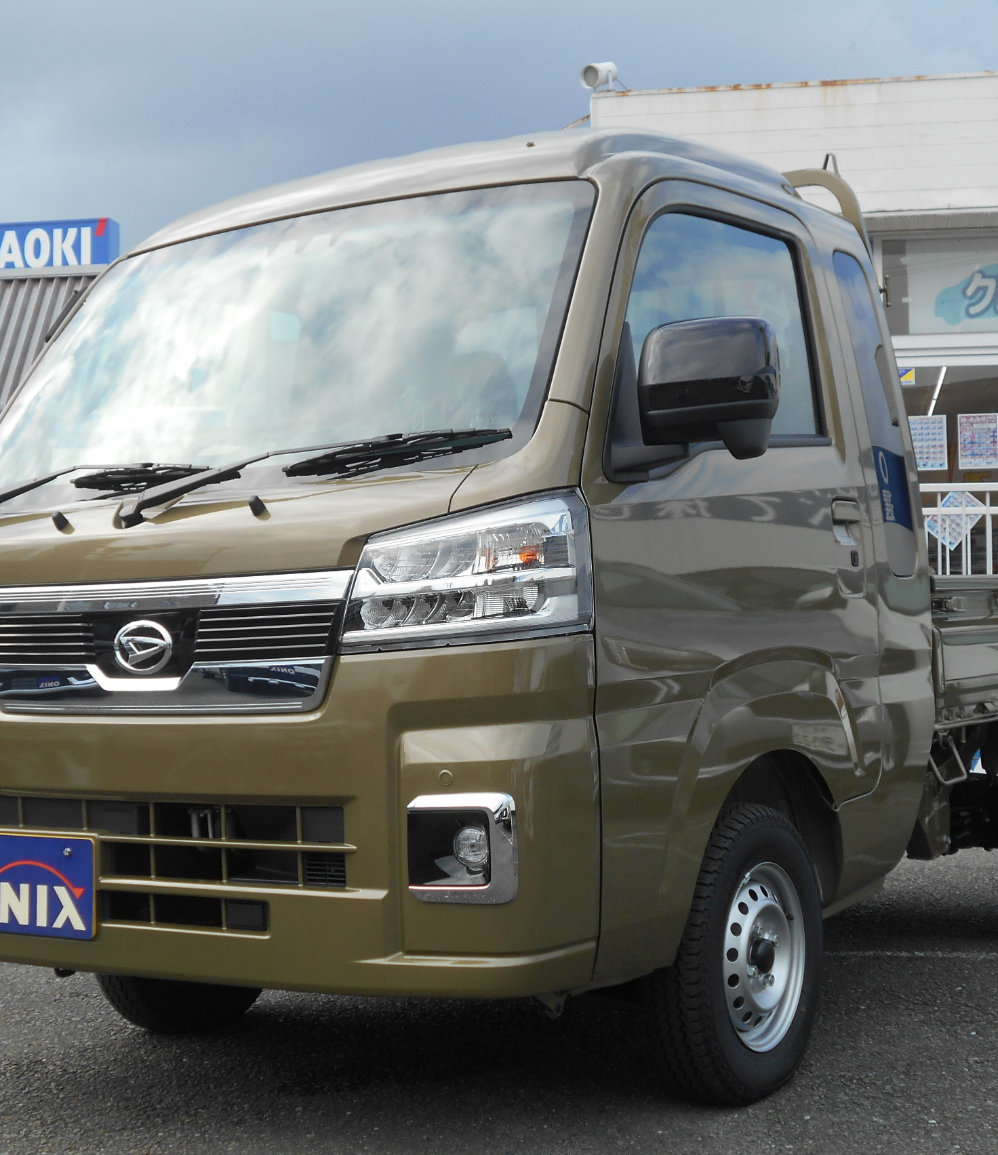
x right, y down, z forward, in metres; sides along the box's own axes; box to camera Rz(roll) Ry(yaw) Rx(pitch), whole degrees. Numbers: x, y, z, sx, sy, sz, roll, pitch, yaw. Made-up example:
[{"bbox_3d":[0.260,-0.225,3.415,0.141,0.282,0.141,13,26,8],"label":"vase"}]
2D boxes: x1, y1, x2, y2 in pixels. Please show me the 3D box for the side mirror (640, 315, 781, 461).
[{"bbox_3d":[0.341,-0.307,3.175,0.205,0.214,0.138,-2,-1,28],"label":"side mirror"}]

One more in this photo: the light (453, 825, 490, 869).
[{"bbox_3d":[-0.027,0.404,2.934,0.072,0.072,0.060,-2,-1,33],"label":"light"}]

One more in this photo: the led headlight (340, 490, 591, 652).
[{"bbox_3d":[-0.051,-0.010,3.041,0.364,0.240,0.199,-2,-1,25],"label":"led headlight"}]

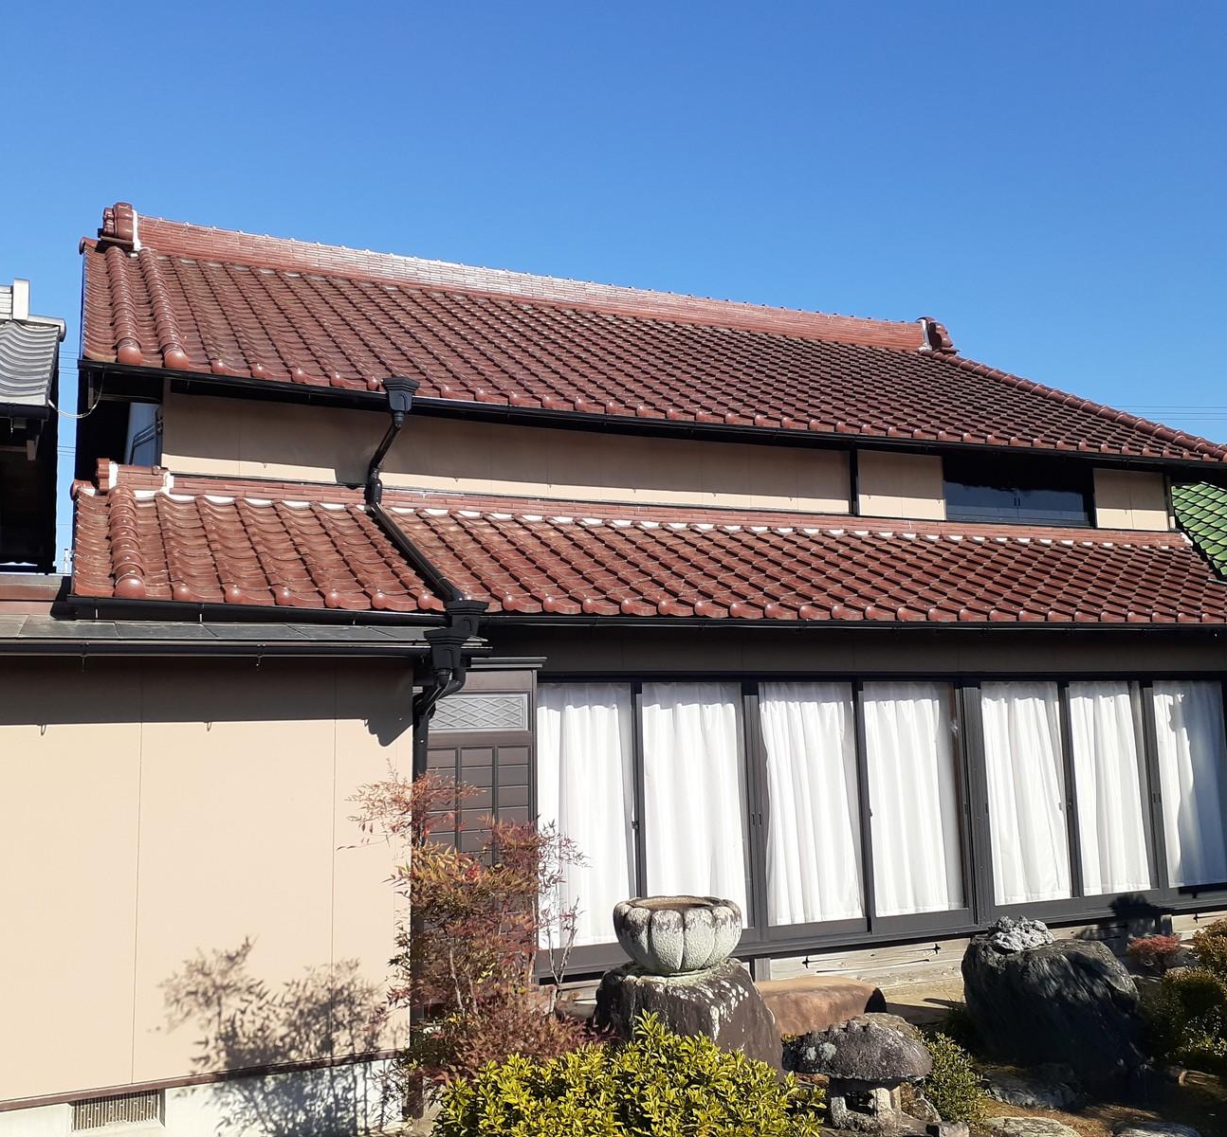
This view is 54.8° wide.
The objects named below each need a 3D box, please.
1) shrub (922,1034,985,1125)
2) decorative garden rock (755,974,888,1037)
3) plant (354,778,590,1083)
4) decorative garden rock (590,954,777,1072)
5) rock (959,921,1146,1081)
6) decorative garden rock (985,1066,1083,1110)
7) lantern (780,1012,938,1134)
[{"bbox_3d":[1.616,2.400,5.650,0.330,0.430,0.330,2,-8,-22],"label":"shrub"},{"bbox_3d":[1.219,2.762,7.574,1.300,0.250,0.550,2,-8,-22],"label":"decorative garden rock"},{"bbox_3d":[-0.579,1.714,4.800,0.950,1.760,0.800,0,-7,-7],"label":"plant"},{"bbox_3d":[0.389,2.369,6.120,0.940,0.700,0.750,2,-8,-22],"label":"decorative garden rock"},{"bbox_3d":[2.572,2.543,6.950,1.050,0.710,0.800,-4,-7,19],"label":"rock"},{"bbox_3d":[2.219,2.725,6.250,0.500,0.170,0.360,-3,-7,18],"label":"decorative garden rock"},{"bbox_3d":[1.100,2.263,5.320,0.650,0.500,0.600,-1,-7,0],"label":"lantern"}]

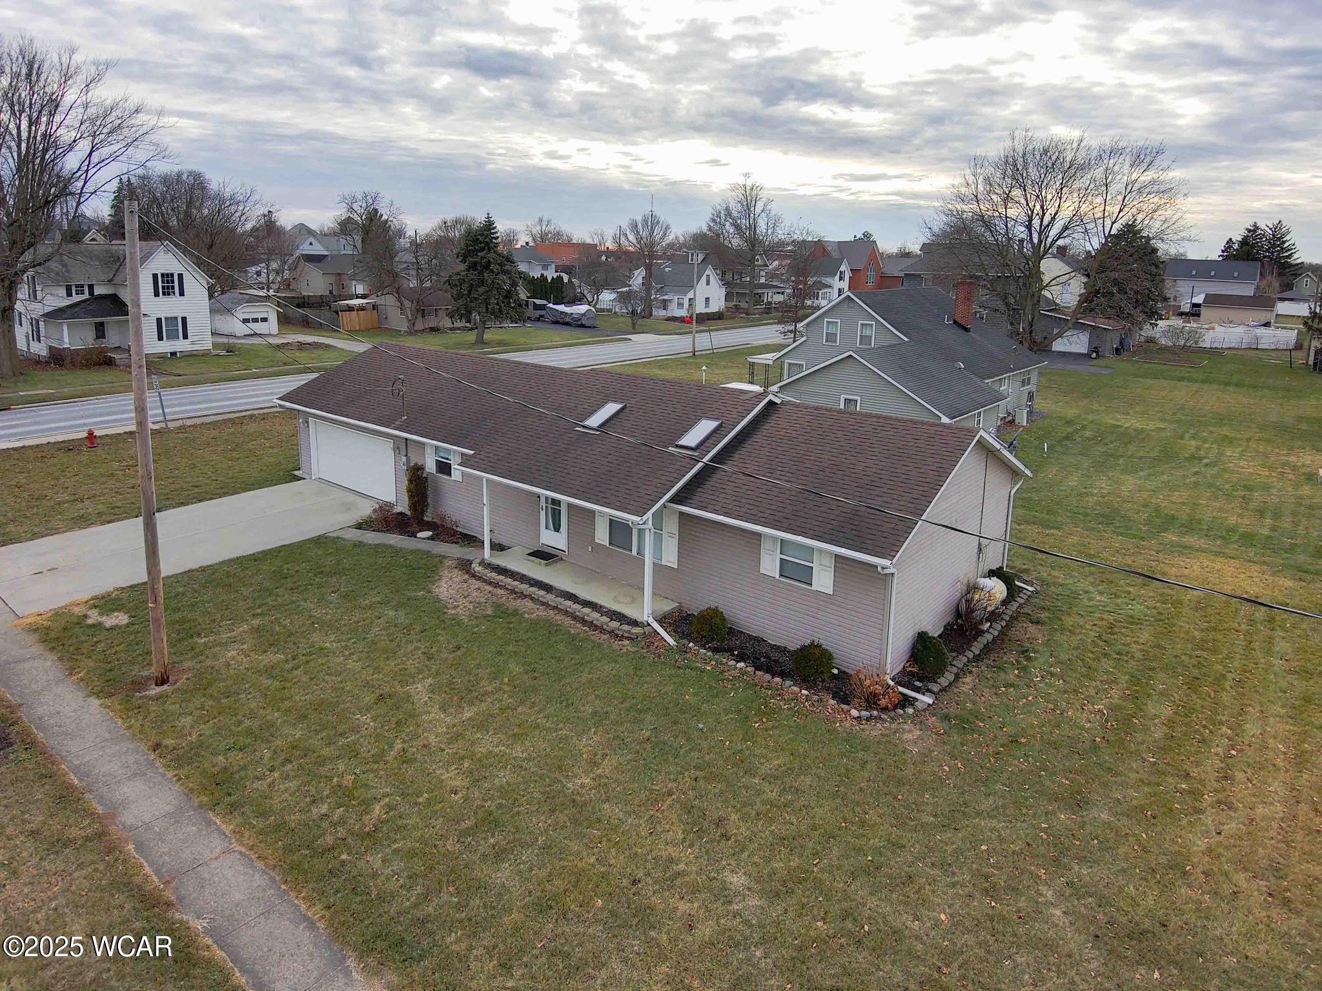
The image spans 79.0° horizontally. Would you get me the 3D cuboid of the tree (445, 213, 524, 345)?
[{"bbox_3d":[-16.166,-19.661,73.228,7.300,11.600,7.300,-2,17,-12],"label":"tree"}]

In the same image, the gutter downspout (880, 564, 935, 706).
[{"bbox_3d":[4.704,2.706,15.207,0.420,2.380,1.220,-11,20,-36],"label":"gutter downspout"}]

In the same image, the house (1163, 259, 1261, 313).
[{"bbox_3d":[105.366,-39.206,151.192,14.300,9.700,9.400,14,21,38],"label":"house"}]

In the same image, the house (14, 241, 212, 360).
[{"bbox_3d":[-40.927,-14.647,59.221,8.400,8.200,10.300,12,19,34],"label":"house"}]

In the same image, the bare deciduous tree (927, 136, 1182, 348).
[{"bbox_3d":[37.199,-23.715,76.159,23.000,19.800,21.000,9,18,23],"label":"bare deciduous tree"}]

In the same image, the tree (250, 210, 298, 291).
[{"bbox_3d":[-49.608,-30.991,103.821,5.700,11.200,5.700,1,16,0],"label":"tree"}]

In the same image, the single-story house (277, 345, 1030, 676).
[{"bbox_3d":[-2.154,-1.459,24.372,22.800,4.500,9.500,14,20,37],"label":"single-story house"}]

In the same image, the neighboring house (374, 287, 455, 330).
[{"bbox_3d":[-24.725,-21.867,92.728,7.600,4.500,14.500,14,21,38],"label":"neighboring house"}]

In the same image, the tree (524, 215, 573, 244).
[{"bbox_3d":[-31.597,-68.781,224.982,13.000,18.500,13.000,1,16,0],"label":"tree"}]

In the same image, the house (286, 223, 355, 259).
[{"bbox_3d":[-62.704,-42.912,146.801,12.500,12.600,13.500,14,21,38],"label":"house"}]

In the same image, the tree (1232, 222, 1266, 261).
[{"bbox_3d":[127.313,-50.363,176.078,6.200,18.500,6.200,1,16,0],"label":"tree"}]

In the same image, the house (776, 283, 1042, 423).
[{"bbox_3d":[11.963,-7.255,41.624,13.400,6.900,18.400,14,21,38],"label":"house"}]

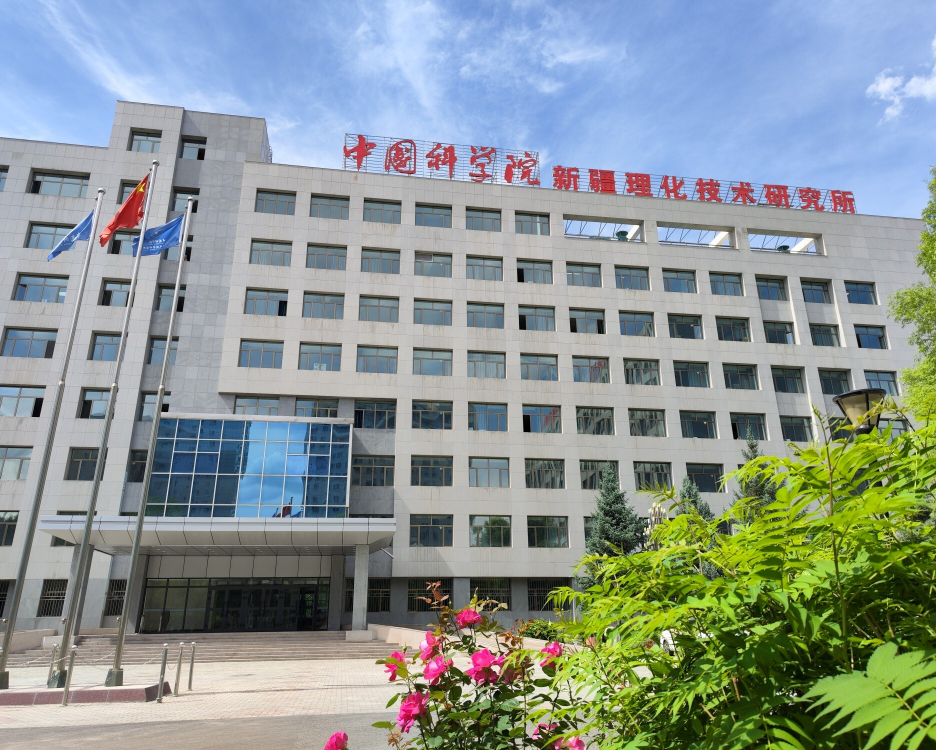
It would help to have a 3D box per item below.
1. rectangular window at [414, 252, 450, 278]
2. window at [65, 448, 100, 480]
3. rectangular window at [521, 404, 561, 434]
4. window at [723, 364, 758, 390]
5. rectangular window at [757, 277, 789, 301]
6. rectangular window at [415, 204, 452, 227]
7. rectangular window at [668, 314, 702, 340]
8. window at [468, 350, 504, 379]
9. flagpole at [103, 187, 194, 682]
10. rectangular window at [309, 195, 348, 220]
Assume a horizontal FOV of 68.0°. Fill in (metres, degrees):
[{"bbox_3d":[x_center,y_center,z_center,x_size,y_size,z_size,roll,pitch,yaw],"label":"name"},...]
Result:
[{"bbox_3d":[-2.387,-7.673,48.270,2.591,1.889,0.150,3,-20,-9],"label":"rectangular window"},{"bbox_3d":[-21.934,5.156,39.944,2.023,1.859,0.150,3,-20,-9],"label":"window"},{"bbox_3d":[4.917,2.914,45.669,2.591,1.889,0.150,3,-20,-9],"label":"rectangular window"},{"bbox_3d":[20.004,0.223,50.924,2.724,1.993,0.250,3,-20,-9],"label":"window"},{"bbox_3d":[22.753,-6.507,51.856,2.500,1.850,0.200,3,-20,-9],"label":"rectangular window"},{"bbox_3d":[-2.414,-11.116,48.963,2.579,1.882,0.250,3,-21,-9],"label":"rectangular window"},{"bbox_3d":[15.405,-3.329,49.260,2.600,1.900,0.200,3,-20,-9],"label":"rectangular window"},{"bbox_3d":[1.242,-0.568,46.149,2.595,1.895,0.200,3,-21,-9],"label":"window"},{"bbox_3d":[-6.909,0.809,15.470,0.340,11.199,0.340,3,-20,-9],"label":"flagpole"},{"bbox_3d":[-9.616,-11.705,48.485,2.591,1.889,0.150,3,-20,-9],"label":"rectangular window"}]

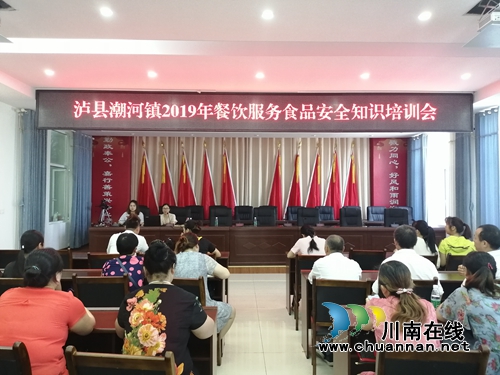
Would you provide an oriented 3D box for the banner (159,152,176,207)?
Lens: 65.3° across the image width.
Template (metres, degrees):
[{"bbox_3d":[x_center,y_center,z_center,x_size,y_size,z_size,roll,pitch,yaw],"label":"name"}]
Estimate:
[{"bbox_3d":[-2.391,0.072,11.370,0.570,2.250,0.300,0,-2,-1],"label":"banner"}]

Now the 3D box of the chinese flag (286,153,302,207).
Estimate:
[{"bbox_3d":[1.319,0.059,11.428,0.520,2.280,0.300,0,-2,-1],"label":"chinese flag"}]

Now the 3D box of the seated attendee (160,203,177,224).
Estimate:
[{"bbox_3d":[-1.870,1.010,8.819,0.480,1.270,0.680,0,-2,-1],"label":"seated attendee"}]

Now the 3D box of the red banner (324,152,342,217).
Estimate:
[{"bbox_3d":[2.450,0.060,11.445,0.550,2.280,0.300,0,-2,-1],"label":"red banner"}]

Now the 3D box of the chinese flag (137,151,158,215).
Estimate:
[{"bbox_3d":[-3.062,-0.033,11.750,0.710,2.170,0.320,0,-2,-1],"label":"chinese flag"}]

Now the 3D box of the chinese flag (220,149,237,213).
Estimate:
[{"bbox_3d":[-0.634,-0.080,11.500,0.480,2.100,0.200,0,-2,-1],"label":"chinese flag"}]

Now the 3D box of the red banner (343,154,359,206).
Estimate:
[{"bbox_3d":[3.049,-0.003,11.866,0.560,2.131,0.320,0,-2,-1],"label":"red banner"}]

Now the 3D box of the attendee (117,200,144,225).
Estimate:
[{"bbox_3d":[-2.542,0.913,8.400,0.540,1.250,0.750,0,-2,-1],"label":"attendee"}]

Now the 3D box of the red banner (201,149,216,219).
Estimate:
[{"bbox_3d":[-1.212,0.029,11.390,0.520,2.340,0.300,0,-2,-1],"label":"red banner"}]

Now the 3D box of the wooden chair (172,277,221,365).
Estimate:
[{"bbox_3d":[-0.543,1.183,3.375,0.480,0.900,0.550,0,-2,8],"label":"wooden chair"}]

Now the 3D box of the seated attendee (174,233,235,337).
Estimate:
[{"bbox_3d":[-0.478,1.038,3.620,0.600,1.240,0.800,0,-2,11],"label":"seated attendee"}]

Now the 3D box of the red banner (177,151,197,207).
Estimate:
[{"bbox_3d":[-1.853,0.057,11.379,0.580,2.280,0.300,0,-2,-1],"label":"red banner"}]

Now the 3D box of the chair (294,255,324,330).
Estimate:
[{"bbox_3d":[0.797,1.227,4.701,0.480,0.900,0.550,0,-2,5],"label":"chair"}]

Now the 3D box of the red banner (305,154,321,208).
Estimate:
[{"bbox_3d":[1.886,-0.003,11.844,0.570,2.127,0.320,0,-2,-1],"label":"red banner"}]

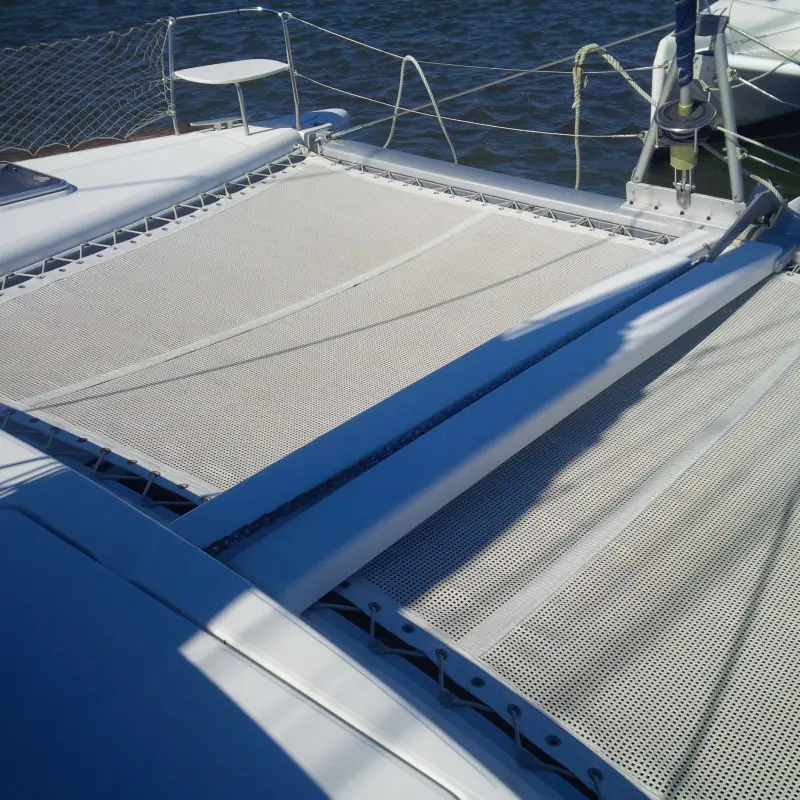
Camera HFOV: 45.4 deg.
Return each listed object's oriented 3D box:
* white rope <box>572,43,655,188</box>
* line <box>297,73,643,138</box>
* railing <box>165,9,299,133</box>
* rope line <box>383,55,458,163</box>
[{"bbox_3d":[1.000,-1.284,4.456,0.380,0.680,0.140,21,33,30],"label":"white rope"},{"bbox_3d":[0.259,-1.473,4.852,2.020,0.110,0.050,19,32,27],"label":"line"},{"bbox_3d":[-0.921,-1.816,5.302,0.700,0.630,0.440,-6,30,-16],"label":"railing"},{"bbox_3d":[0.105,-1.527,5.027,0.490,0.540,0.140,21,33,30],"label":"rope line"}]

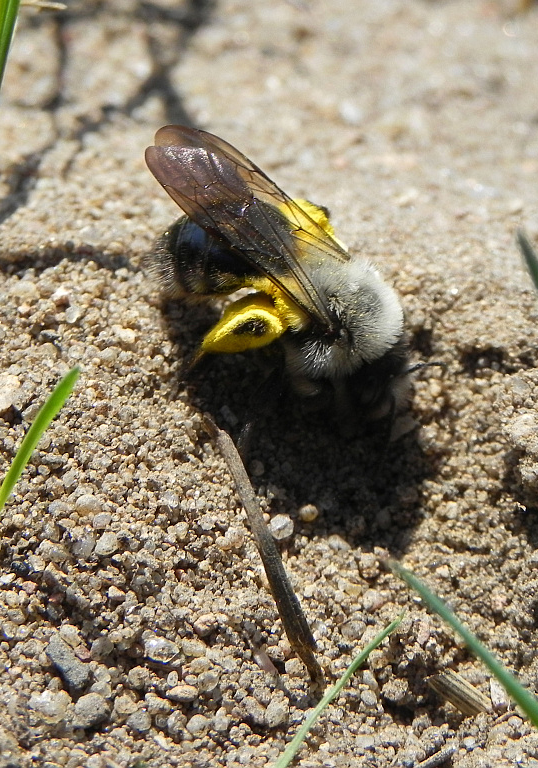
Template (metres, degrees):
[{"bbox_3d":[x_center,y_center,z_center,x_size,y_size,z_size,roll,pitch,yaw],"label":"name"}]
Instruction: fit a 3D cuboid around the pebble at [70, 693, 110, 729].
[{"bbox_3d":[-0.006,0.012,0.110,0.001,0.001,0.001,0,50,0],"label":"pebble"}]

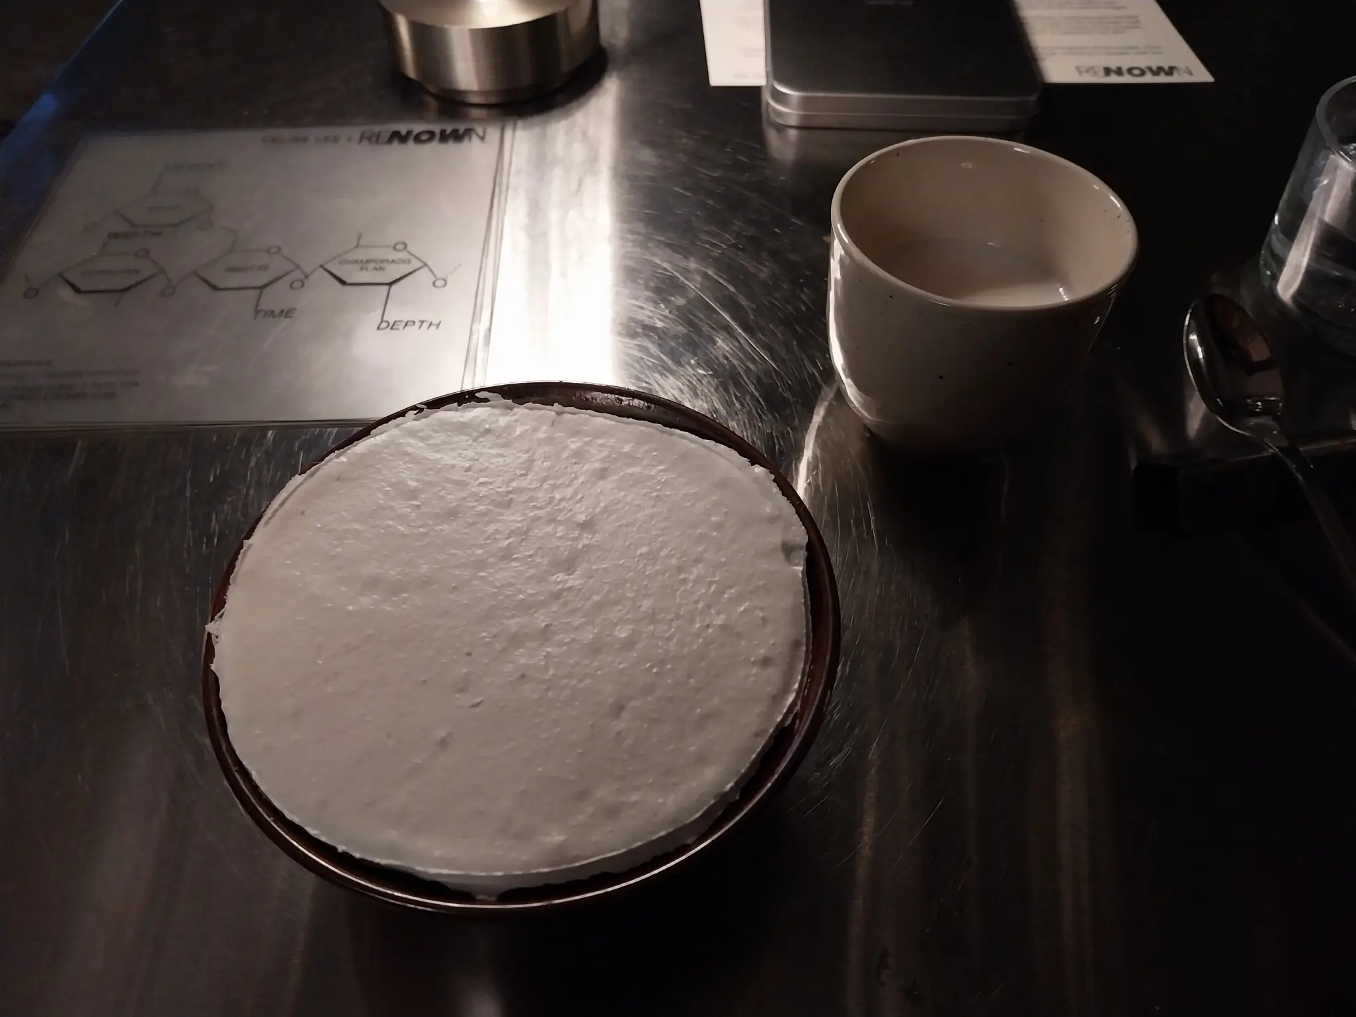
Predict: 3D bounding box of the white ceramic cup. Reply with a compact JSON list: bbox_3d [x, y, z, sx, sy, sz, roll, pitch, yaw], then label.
[{"bbox_3d":[0.087,-0.059,0.321,0.086,0.075,0.086,0,50,0],"label":"white ceramic cup"}]

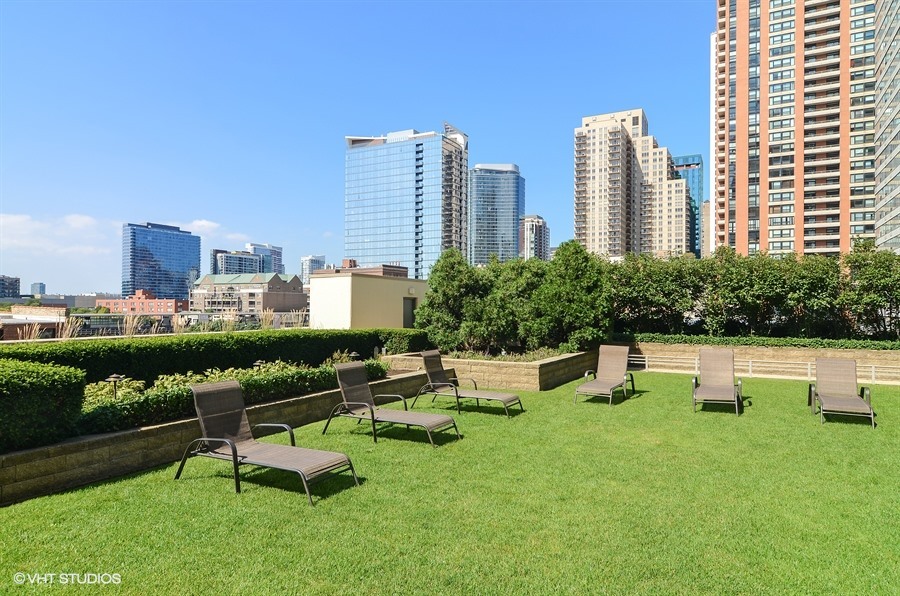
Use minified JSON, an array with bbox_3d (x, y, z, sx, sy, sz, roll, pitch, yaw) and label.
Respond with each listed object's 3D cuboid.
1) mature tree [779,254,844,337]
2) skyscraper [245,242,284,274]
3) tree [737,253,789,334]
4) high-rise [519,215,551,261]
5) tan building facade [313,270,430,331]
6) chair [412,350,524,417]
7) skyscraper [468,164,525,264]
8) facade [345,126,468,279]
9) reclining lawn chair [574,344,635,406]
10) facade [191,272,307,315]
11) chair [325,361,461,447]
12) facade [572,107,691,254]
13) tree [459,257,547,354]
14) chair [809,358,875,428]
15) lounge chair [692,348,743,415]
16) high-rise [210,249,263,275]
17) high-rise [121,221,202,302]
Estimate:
[{"bbox_3d":[9.159,-0.038,13.200,1.650,2.217,1.600,0,-1,27],"label":"mature tree"},{"bbox_3d":[-216.562,-19.230,611.414,17.000,83.736,39.000,0,-1,30],"label":"skyscraper"},{"bbox_3d":[9.385,0.009,15.736,1.608,2.736,1.700,0,-1,26],"label":"tree"},{"bbox_3d":[72.329,-22.586,446.320,19.000,91.000,26.000,0,-1,26],"label":"high-rise"},{"bbox_3d":[-2.846,0.635,21.492,2.000,2.942,6.000,0,-1,30],"label":"tan building facade"},{"bbox_3d":[0.297,1.357,8.459,1.727,0.901,0.734,0,-1,27],"label":"chair"},{"bbox_3d":[40.072,-45.438,458.255,42.000,137.000,26.000,0,-1,13],"label":"skyscraper"},{"bbox_3d":[-18.984,-25.962,233.450,48.800,90.000,25.000,0,-1,26],"label":"facade"},{"bbox_3d":[3.123,1.524,10.550,0.813,1.004,1.879,0,-1,30],"label":"reclining lawn chair"},{"bbox_3d":[-83.080,3.244,215.190,44.500,22.120,21.000,0,-1,30],"label":"facade"},{"bbox_3d":[-0.827,1.467,7.485,1.879,0.997,0.813,0,-1,30],"label":"chair"},{"bbox_3d":[87.676,-31.248,249.414,47.000,101.500,40.000,0,-1,26],"label":"facade"},{"bbox_3d":[1.343,0.192,13.400,2.250,2.507,2.100,0,-1,0],"label":"tree"},{"bbox_3d":[6.644,1.566,8.901,0.813,0.875,1.990,-1,-1,32],"label":"chair"},{"bbox_3d":[4.569,1.384,8.952,0.734,0.901,1.727,0,-1,28],"label":"lounge chair"},{"bbox_3d":[-240.303,-15.514,596.181,43.000,81.000,36.000,1,-1,-34],"label":"high-rise"},{"bbox_3d":[-287.069,-23.526,525.014,21.000,89.486,68.000,0,-1,30],"label":"high-rise"}]

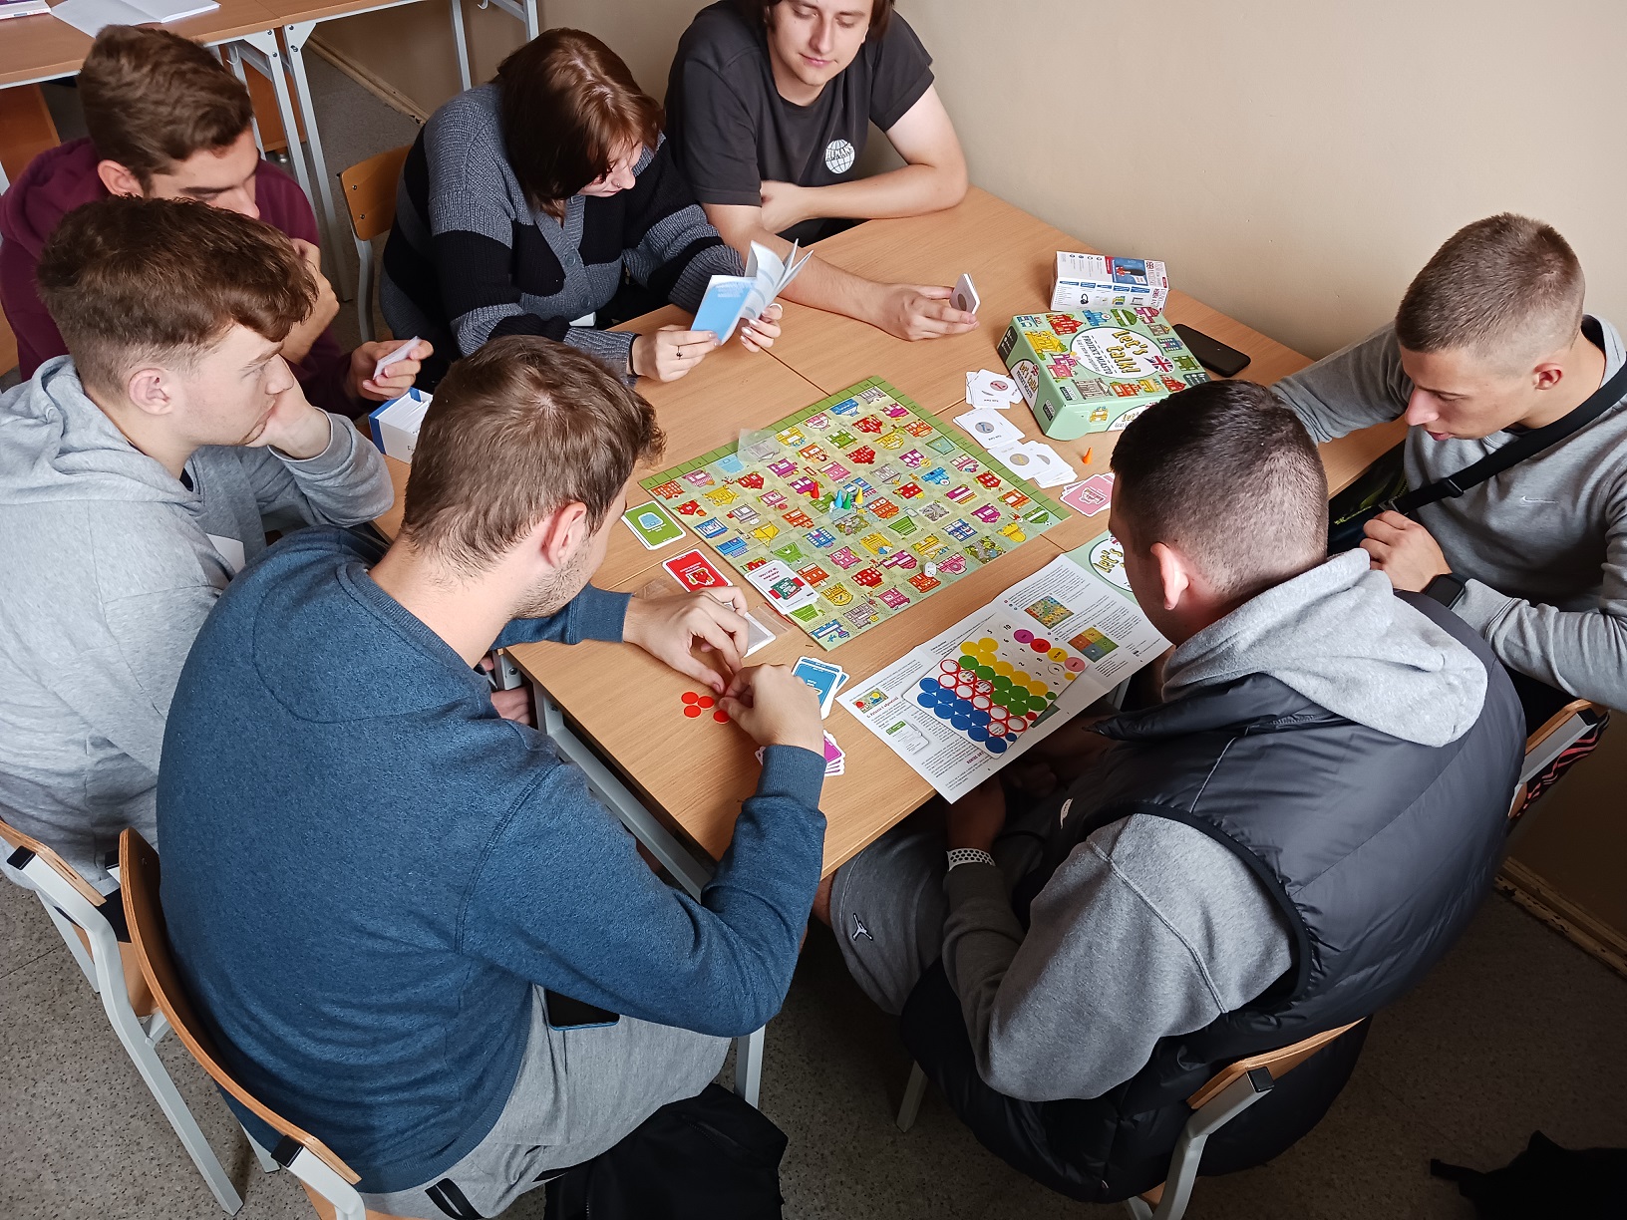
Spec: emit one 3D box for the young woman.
[{"bbox_3d":[-0.447,-0.456,2.321,0.550,1.150,0.900,-26,50,-24],"label":"young woman"}]

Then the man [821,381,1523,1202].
[{"bbox_3d":[0.391,0.321,1.487,0.680,1.210,0.660,-31,52,-28],"label":"man"}]

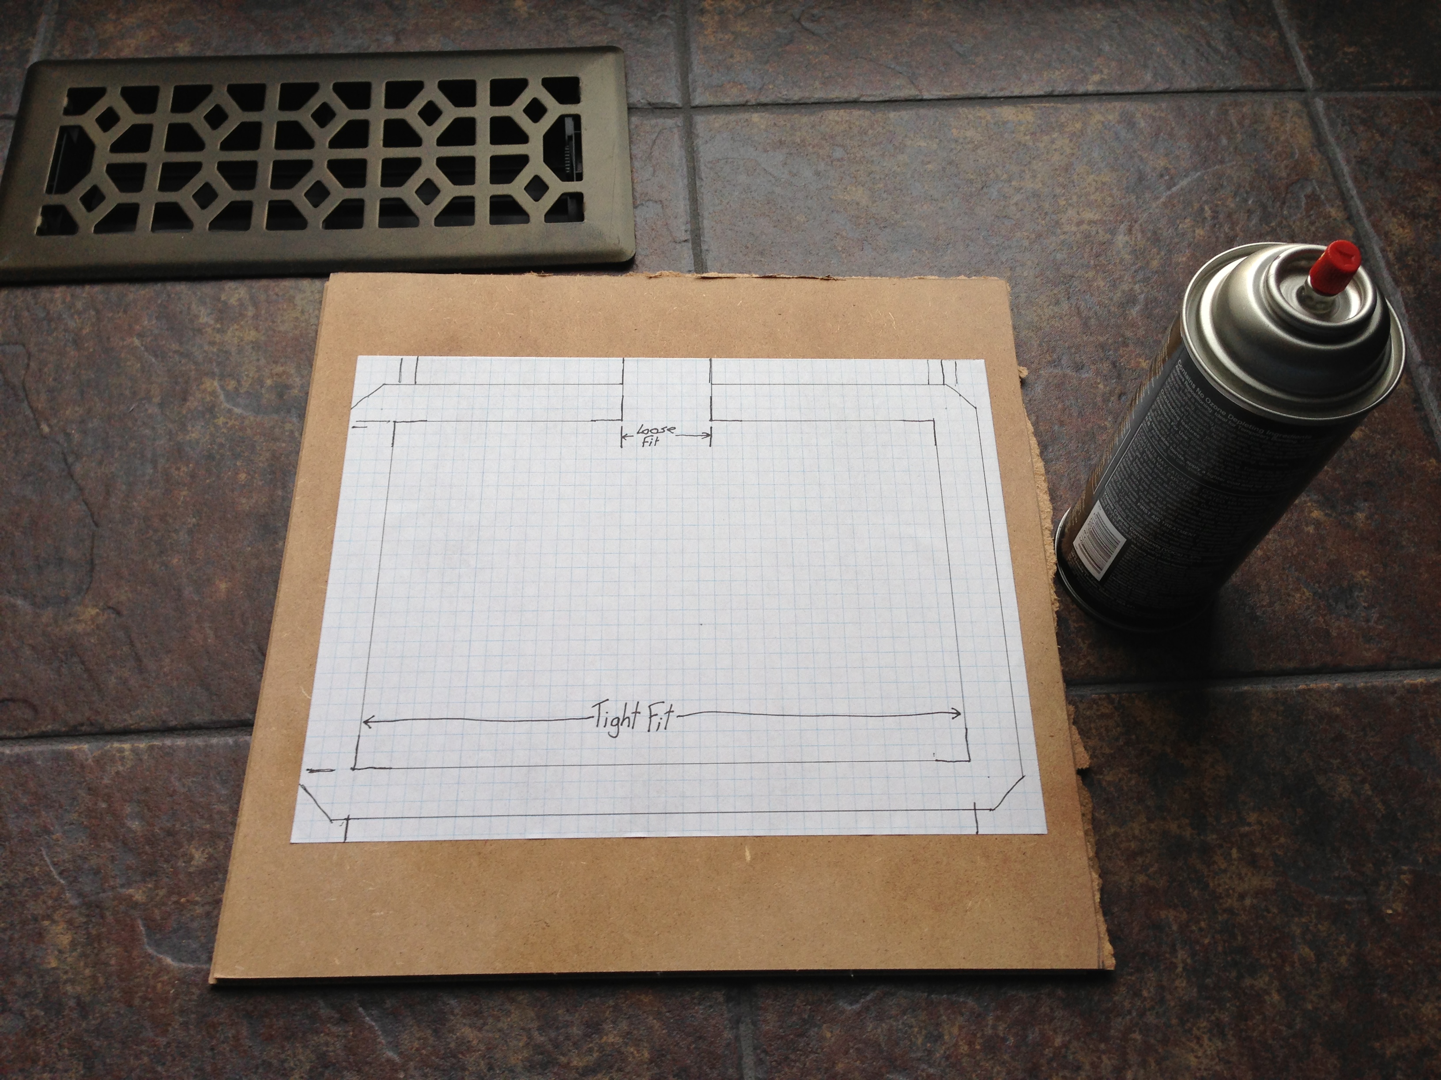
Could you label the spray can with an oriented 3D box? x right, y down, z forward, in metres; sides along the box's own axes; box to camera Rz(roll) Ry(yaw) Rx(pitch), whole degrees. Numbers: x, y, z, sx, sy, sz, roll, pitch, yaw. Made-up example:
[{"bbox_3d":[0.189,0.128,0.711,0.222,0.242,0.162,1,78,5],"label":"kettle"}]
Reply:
[{"bbox_3d":[0.178,-0.037,0.489,0.069,0.199,0.069,1,62,-2],"label":"spray can"}]

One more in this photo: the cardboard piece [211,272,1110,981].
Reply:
[{"bbox_3d":[-0.021,0.017,0.561,0.320,0.006,0.313,0,62,-2],"label":"cardboard piece"}]

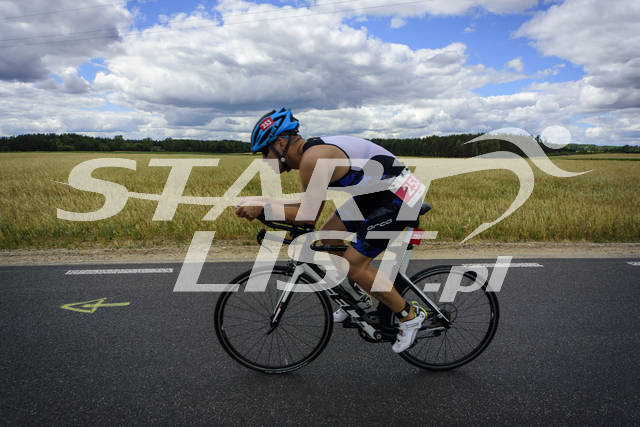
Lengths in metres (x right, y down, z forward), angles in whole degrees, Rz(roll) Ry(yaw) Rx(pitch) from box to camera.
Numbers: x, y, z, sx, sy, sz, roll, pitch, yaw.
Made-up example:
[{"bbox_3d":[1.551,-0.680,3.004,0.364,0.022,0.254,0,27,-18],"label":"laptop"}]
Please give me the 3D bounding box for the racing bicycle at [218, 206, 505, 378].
[{"bbox_3d":[0.229,0.457,2.459,1.654,0.990,0.430,0,8,-3],"label":"racing bicycle"}]

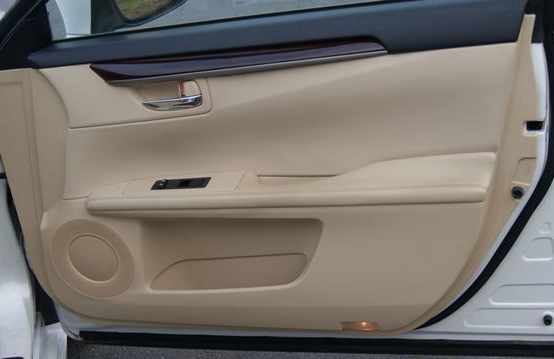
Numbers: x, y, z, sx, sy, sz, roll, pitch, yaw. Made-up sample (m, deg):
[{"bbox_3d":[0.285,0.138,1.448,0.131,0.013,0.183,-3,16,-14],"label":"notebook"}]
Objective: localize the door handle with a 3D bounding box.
[{"bbox_3d":[-0.195,-0.142,1.405,0.108,0.022,0.026,-4,17,8],"label":"door handle"}]

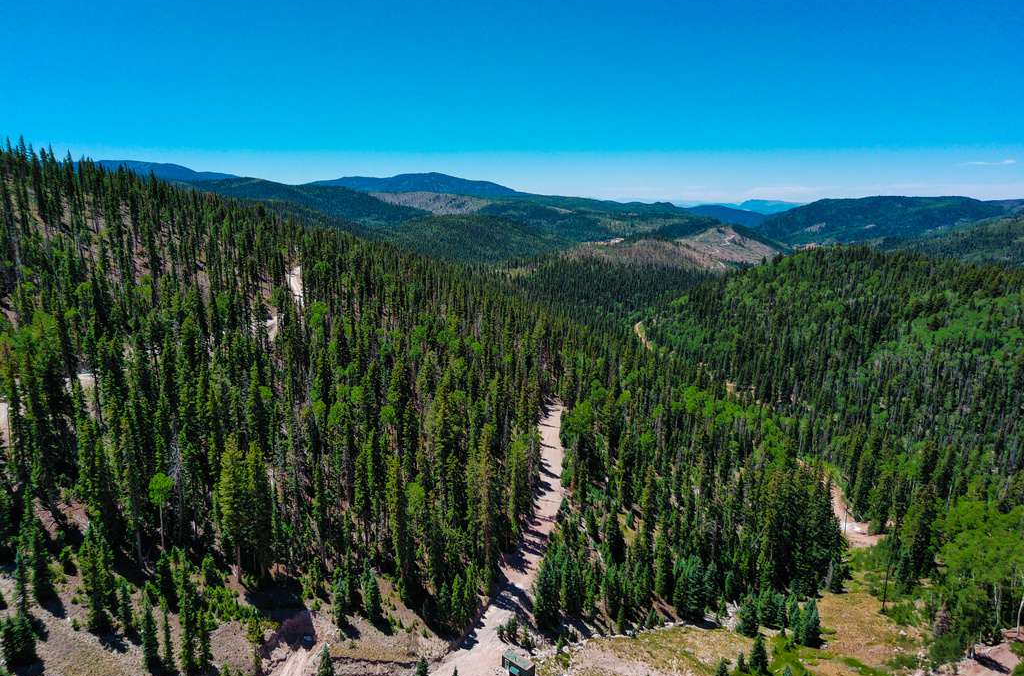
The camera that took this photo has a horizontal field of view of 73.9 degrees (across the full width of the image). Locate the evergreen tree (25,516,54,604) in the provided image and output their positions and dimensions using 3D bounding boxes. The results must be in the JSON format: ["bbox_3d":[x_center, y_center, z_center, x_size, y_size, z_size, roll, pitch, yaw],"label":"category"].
[{"bbox_3d":[-87.250,40.810,125.040,4.230,16.500,4.230,0,12,0],"label":"evergreen tree"}]

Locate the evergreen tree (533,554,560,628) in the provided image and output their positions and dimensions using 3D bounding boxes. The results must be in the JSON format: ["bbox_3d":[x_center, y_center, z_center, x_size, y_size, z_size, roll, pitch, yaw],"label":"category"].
[{"bbox_3d":[7.310,49.900,134.760,4.560,15.760,4.560,0,12,0],"label":"evergreen tree"}]

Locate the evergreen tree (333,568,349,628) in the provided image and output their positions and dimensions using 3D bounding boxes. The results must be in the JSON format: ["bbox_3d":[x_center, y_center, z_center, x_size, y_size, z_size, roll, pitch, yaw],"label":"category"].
[{"bbox_3d":[-33.683,52.298,134.942,2.800,10.960,2.800,0,11,0],"label":"evergreen tree"}]

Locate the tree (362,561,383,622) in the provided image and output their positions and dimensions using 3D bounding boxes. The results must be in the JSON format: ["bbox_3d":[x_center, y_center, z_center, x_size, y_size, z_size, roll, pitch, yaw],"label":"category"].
[{"bbox_3d":[-27.545,51.008,135.192,3.200,11.390,3.200,0,11,0],"label":"tree"}]

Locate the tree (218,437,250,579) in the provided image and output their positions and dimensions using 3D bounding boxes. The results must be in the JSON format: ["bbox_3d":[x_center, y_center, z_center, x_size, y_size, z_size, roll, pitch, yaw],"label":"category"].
[{"bbox_3d":[-55.710,34.080,135.510,5.180,30.440,5.180,0,12,0],"label":"tree"}]

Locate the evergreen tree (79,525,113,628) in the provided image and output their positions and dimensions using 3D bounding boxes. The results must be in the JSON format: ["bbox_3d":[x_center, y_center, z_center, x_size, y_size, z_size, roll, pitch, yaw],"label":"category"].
[{"bbox_3d":[-73.330,41.560,118.380,4.700,19.720,4.700,0,12,0],"label":"evergreen tree"}]

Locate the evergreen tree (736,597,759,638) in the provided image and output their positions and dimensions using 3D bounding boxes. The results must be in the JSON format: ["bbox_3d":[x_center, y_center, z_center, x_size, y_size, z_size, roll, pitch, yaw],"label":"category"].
[{"bbox_3d":[47.280,54.930,134.640,4.350,7.940,4.350,0,12,0],"label":"evergreen tree"}]

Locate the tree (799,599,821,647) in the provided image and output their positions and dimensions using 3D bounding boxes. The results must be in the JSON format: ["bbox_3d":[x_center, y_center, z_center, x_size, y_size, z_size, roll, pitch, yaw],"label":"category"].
[{"bbox_3d":[61.783,57.678,138.827,3.500,10.890,3.500,0,11,0],"label":"tree"}]

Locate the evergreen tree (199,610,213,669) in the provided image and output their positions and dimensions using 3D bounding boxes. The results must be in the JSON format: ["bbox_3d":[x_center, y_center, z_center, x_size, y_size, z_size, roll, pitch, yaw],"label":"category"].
[{"bbox_3d":[-55.376,54.384,123.446,2.500,11.360,2.500,0,11,0],"label":"evergreen tree"}]

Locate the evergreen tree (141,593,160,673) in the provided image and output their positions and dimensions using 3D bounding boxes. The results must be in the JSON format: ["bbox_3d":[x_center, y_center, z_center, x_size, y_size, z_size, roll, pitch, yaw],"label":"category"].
[{"bbox_3d":[-60.180,48.380,112.180,2.800,13.860,2.800,0,12,0],"label":"evergreen tree"}]

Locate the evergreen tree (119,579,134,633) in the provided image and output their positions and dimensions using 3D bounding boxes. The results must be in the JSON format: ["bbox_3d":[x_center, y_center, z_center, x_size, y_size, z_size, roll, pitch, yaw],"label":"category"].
[{"bbox_3d":[-73.184,51.032,129.238,2.600,9.670,2.600,0,11,0],"label":"evergreen tree"}]

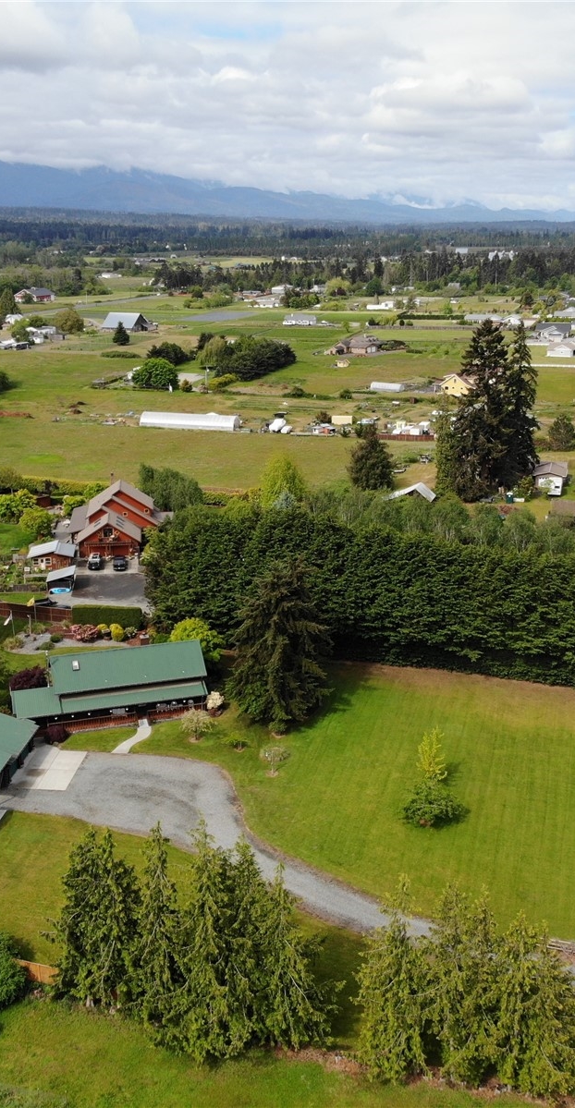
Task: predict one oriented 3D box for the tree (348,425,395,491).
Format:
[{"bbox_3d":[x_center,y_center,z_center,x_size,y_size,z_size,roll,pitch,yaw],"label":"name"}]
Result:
[{"bbox_3d":[16.873,-18.416,201.228,9.000,14.103,9.000,0,18,0],"label":"tree"}]

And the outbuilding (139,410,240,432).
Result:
[{"bbox_3d":[-28.246,-38.914,298.051,28.339,3.696,7.187,4,18,11],"label":"outbuilding"}]

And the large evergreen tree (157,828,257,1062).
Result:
[{"bbox_3d":[-5.784,27.245,72.972,7.236,17.853,7.236,1,18,0],"label":"large evergreen tree"}]

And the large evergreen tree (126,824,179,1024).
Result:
[{"bbox_3d":[-10.089,27.084,75.606,4.579,16.429,4.579,1,18,0],"label":"large evergreen tree"}]

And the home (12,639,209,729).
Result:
[{"bbox_3d":[-21.906,15.541,125.848,22.589,6.982,11.397,-5,19,-18],"label":"home"}]

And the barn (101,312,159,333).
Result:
[{"bbox_3d":[-81.887,-117.084,517.886,18.037,8.385,16.575,5,18,16],"label":"barn"}]

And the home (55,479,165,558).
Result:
[{"bbox_3d":[-29.476,-6.086,172.715,17.000,7.400,22.000,0,18,0],"label":"home"}]

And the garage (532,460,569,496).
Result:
[{"bbox_3d":[58.273,-17.041,227.047,6.800,4.200,10.500,6,19,16],"label":"garage"}]

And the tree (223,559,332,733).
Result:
[{"bbox_3d":[-0.938,10.624,118.672,12.546,21.255,12.546,1,18,0],"label":"tree"}]

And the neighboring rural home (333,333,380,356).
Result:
[{"bbox_3d":[31.551,-96.336,471.189,18.996,6.982,17.455,-3,18,-11],"label":"neighboring rural home"}]

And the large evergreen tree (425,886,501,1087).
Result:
[{"bbox_3d":[11.917,28.332,67.619,5.200,14.800,5.200,1,18,0],"label":"large evergreen tree"}]

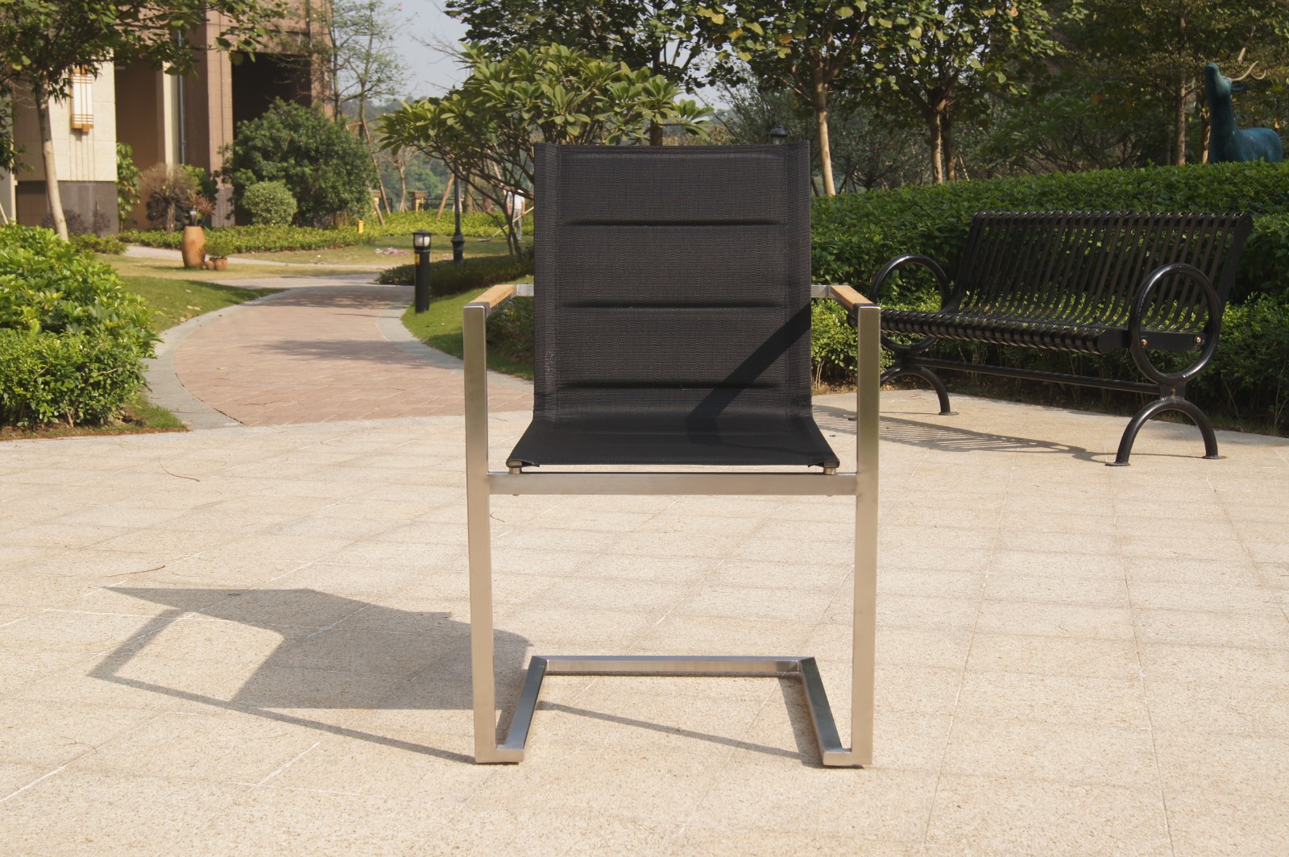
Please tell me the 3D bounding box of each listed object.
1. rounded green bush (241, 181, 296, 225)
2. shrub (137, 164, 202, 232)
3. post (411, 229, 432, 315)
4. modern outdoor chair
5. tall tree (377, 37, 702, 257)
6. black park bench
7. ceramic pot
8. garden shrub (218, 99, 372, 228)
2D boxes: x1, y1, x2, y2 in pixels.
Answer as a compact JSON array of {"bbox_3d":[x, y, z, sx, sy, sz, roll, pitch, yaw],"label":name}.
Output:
[{"bbox_3d":[-8.029,-4.791,34.500,1.187,1.036,1.187,0,7,0],"label":"rounded green bush"},{"bbox_3d":[-9.892,-4.778,33.500,1.320,1.467,1.320,0,7,0],"label":"shrub"},{"bbox_3d":[-2.009,-1.415,14.500,0.172,0.762,0.172,0,7,0],"label":"post"},{"bbox_3d":[0.046,0.003,2.482,0.566,0.900,0.570,0,7,1],"label":"modern outdoor chair"},{"bbox_3d":[-1.270,-3.488,20.500,4.220,2.847,3.882,0,7,0],"label":"tall tree"},{"bbox_3d":[1.454,-0.391,6.097,0.650,0.840,1.620,-3,8,-26],"label":"black park bench"},{"bbox_3d":[-8.137,-3.265,29.000,0.472,0.798,0.472,0,7,0],"label":"ceramic pot"},{"bbox_3d":[-7.511,-5.725,35.000,3.350,2.868,3.183,0,7,0],"label":"garden shrub"}]

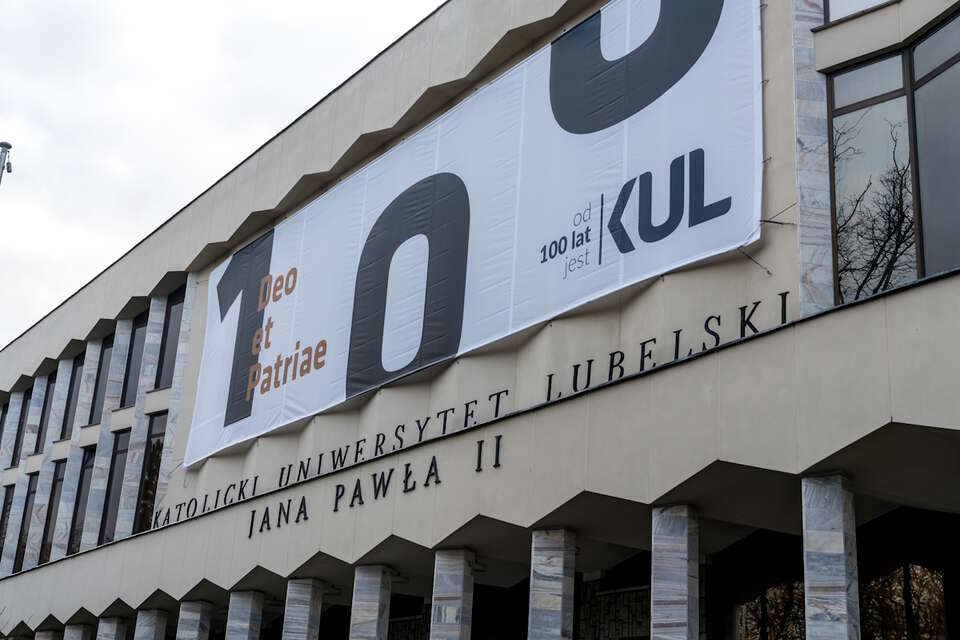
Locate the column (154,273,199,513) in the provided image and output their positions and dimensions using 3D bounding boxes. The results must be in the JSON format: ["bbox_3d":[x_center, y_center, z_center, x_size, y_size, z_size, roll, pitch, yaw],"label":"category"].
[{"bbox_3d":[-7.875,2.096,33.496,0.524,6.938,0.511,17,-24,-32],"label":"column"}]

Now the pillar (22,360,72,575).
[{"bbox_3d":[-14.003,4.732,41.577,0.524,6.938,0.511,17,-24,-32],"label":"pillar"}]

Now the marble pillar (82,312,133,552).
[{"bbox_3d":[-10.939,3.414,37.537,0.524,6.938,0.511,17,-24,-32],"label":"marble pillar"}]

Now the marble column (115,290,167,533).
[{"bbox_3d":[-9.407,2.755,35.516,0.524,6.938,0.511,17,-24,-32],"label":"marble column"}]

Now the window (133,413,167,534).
[{"bbox_3d":[-8.858,4.217,34.437,1.048,3.393,0.160,-13,-26,37],"label":"window"}]

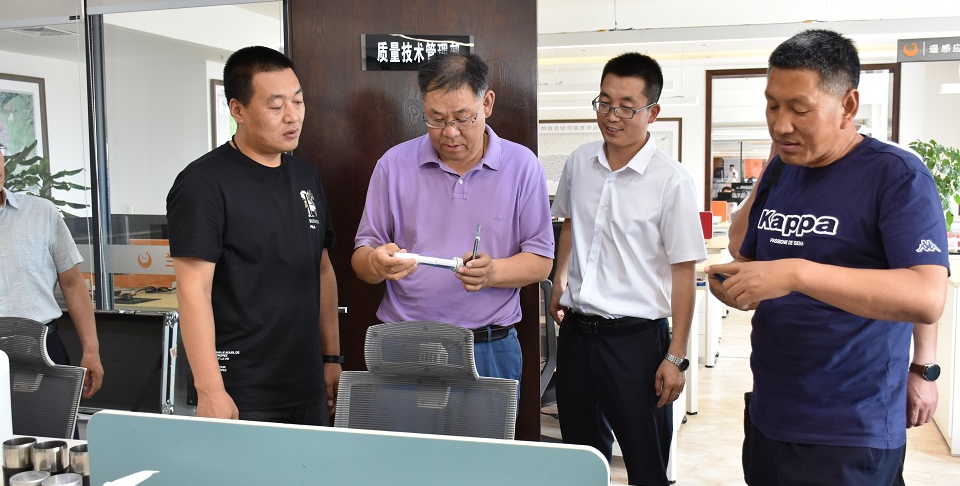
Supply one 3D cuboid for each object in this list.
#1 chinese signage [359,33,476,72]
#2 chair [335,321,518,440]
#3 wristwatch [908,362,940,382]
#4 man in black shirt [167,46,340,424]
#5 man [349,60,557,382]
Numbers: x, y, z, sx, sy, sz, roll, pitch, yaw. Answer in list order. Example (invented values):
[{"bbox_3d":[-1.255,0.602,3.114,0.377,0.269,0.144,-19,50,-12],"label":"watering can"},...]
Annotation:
[{"bbox_3d":[-0.201,-0.613,2.930,0.363,0.118,0.015,-1,4,-2],"label":"chinese signage"},{"bbox_3d":[-0.192,0.745,2.067,0.600,1.054,0.620,1,5,16],"label":"chair"},{"bbox_3d":[1.227,0.355,2.500,0.068,0.046,0.060,-1,4,-10],"label":"wristwatch"},{"bbox_3d":[-0.607,0.359,2.469,0.320,1.769,0.480,3,6,42],"label":"man in black shirt"},{"bbox_3d":[-0.066,0.377,2.393,0.530,1.737,0.460,0,4,2],"label":"man"}]

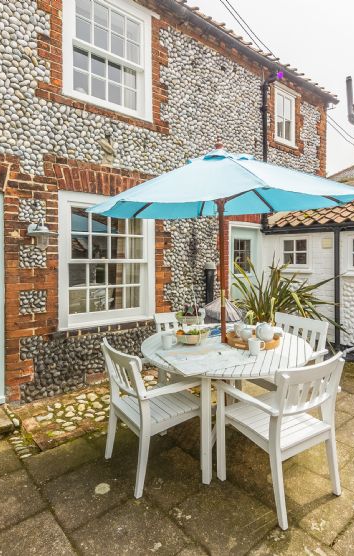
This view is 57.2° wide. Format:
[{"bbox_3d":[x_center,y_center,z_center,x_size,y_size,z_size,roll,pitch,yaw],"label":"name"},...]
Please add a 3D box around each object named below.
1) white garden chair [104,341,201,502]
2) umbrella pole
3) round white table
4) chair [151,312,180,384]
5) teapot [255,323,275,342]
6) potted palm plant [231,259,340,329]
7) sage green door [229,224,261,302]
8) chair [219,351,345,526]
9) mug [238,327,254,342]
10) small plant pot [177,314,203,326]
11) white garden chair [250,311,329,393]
[{"bbox_3d":[-0.187,0.879,2.240,0.580,0.870,0.540,-2,4,-32],"label":"white garden chair"},{"bbox_3d":[0.404,0.100,2.880,0.045,2.300,0.045,0,2,0],"label":"umbrella pole"},{"bbox_3d":[0.404,0.925,2.790,1.480,0.720,1.480,0,3,0],"label":"round white table"},{"bbox_3d":[0.135,0.824,3.370,0.540,0.870,0.580,-1,3,-22],"label":"chair"},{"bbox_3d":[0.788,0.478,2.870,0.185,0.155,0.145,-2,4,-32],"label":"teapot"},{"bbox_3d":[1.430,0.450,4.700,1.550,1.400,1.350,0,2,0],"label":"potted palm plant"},{"bbox_3d":[1.080,0.155,5.220,0.710,1.940,0.070,-2,4,-38],"label":"sage green door"},{"bbox_3d":[0.690,0.940,2.140,0.590,0.890,0.590,-2,3,-32],"label":"chair"},{"bbox_3d":[0.611,0.493,2.830,0.095,0.098,0.115,-1,3,-18],"label":"mug"},{"bbox_3d":[0.140,0.446,3.400,0.290,0.140,0.200,0,2,0],"label":"small plant pot"},{"bbox_3d":[1.050,0.860,3.140,0.580,0.880,0.590,-2,3,-34],"label":"white garden chair"}]

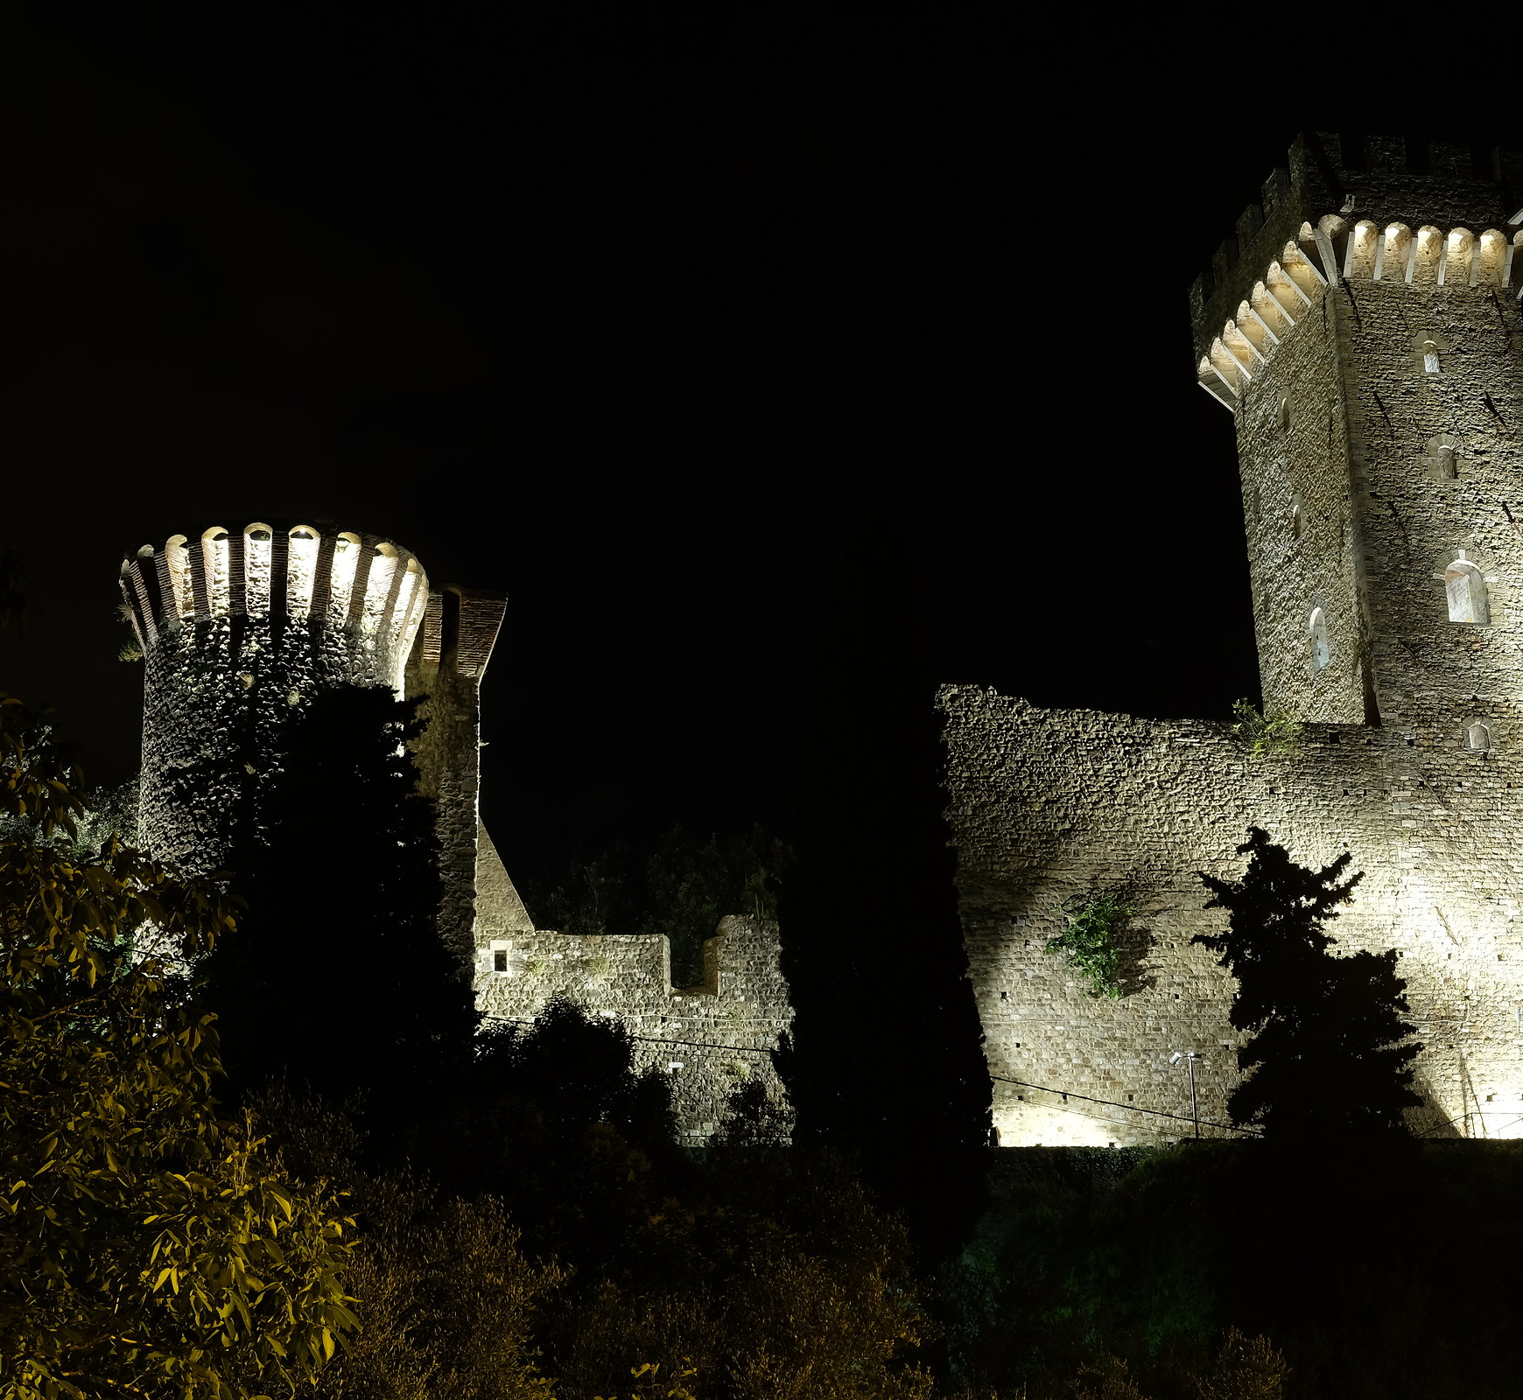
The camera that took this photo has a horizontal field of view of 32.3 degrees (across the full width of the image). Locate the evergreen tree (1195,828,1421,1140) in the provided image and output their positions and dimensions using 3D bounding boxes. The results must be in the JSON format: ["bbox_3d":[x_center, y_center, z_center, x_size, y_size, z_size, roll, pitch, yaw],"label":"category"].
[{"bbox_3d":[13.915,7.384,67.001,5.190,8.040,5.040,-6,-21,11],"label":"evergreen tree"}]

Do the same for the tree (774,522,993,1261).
[{"bbox_3d":[2.672,3.939,59.172,4.470,17.130,4.340,-2,-20,2],"label":"tree"}]

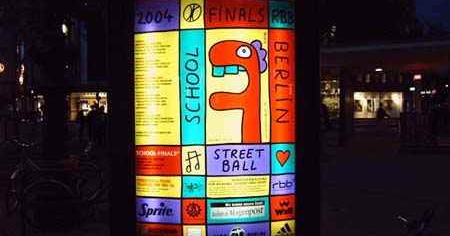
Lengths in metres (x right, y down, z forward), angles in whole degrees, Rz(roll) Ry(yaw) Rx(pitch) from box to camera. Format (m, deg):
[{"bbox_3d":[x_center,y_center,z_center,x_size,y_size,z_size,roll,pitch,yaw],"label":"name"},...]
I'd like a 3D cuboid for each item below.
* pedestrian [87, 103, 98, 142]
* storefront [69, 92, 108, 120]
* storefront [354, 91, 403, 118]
[{"bbox_3d":[-6.058,0.206,22.000,0.520,1.720,0.360,0,1,0],"label":"pedestrian"},{"bbox_3d":[-11.914,-1.004,42.000,3.500,2.650,0.600,0,1,0],"label":"storefront"},{"bbox_3d":[12.122,-1.066,38.000,3.800,2.100,0.600,0,1,0],"label":"storefront"}]

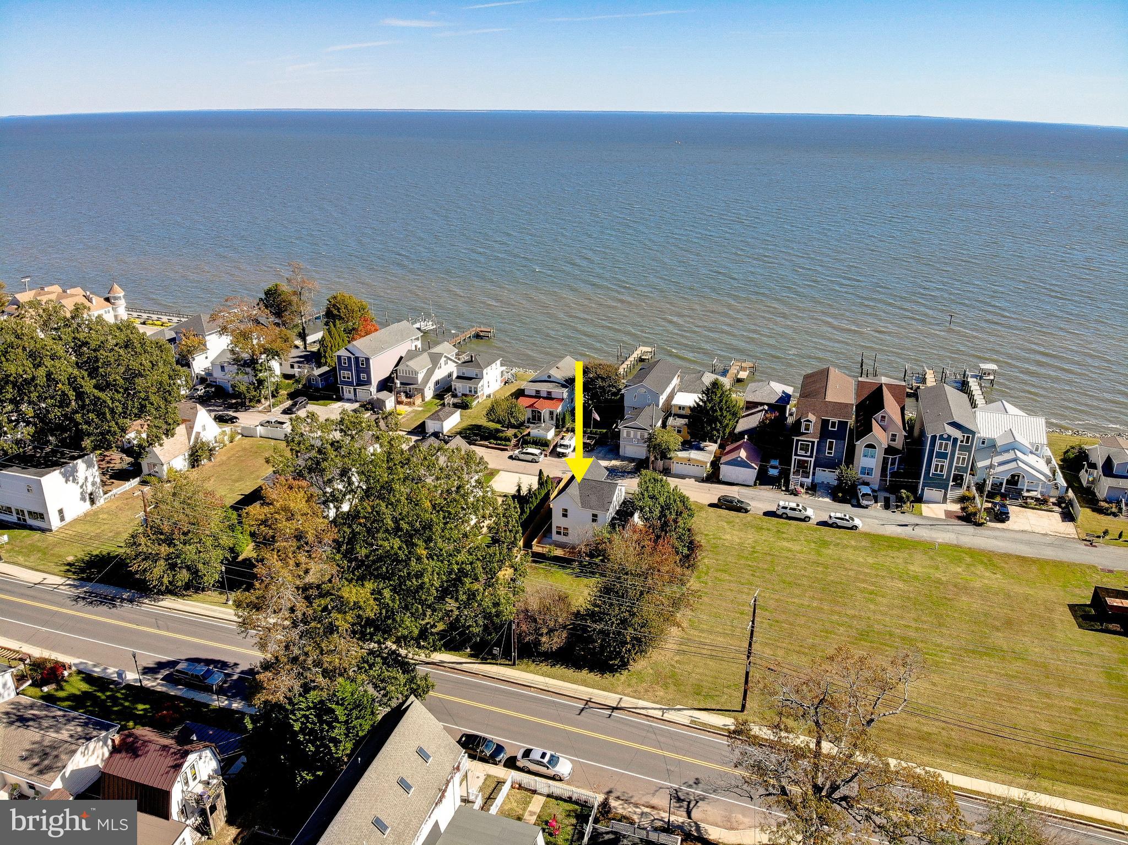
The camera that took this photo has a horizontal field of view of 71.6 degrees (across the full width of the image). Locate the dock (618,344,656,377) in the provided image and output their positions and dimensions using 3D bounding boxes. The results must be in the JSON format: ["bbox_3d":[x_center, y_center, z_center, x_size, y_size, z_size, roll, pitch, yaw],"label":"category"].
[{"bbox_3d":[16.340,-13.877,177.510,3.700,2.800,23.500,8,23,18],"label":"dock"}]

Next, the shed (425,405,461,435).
[{"bbox_3d":[-21.070,-0.605,136.589,3.480,2.980,6.660,8,23,17],"label":"shed"}]

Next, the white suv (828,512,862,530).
[{"bbox_3d":[38.170,13.210,105.800,4.600,1.680,1.850,8,23,18],"label":"white suv"}]

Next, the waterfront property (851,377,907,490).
[{"bbox_3d":[50.180,1.070,124.720,7.400,10.400,24.500,8,23,18],"label":"waterfront property"}]

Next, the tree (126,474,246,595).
[{"bbox_3d":[-43.314,12.633,89.358,11.400,13.400,11.200,8,23,18],"label":"tree"}]

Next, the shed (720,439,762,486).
[{"bbox_3d":[27.170,6.040,119.590,5.400,4.600,6.500,8,23,18],"label":"shed"}]

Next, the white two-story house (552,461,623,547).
[{"bbox_3d":[3.914,10.535,103.945,8.050,7.760,11.530,8,23,18],"label":"white two-story house"}]

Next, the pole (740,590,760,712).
[{"bbox_3d":[16.764,21.096,70.639,0.450,12.700,2.500,12,25,26],"label":"pole"}]

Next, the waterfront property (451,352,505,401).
[{"bbox_3d":[-16.944,-9.281,151.677,6.160,7.850,10.540,8,23,19],"label":"waterfront property"}]

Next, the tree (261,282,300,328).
[{"bbox_3d":[-66.030,-25.400,183.770,8.800,14.000,8.500,8,23,19],"label":"tree"}]

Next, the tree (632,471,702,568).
[{"bbox_3d":[12.750,11.860,95.470,7.700,11.400,7.600,0,22,0],"label":"tree"}]

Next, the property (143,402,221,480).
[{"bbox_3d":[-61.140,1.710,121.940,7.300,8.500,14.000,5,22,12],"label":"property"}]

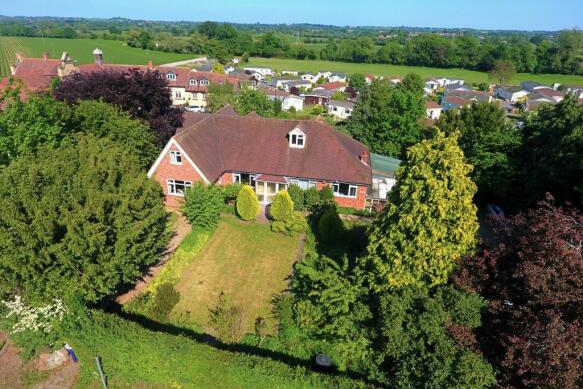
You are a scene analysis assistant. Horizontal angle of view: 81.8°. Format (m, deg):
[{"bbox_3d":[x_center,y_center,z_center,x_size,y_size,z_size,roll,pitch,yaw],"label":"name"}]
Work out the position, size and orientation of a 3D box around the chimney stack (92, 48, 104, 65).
[{"bbox_3d":[-40.378,-28.898,70.463,1.800,3.400,1.800,6,27,8],"label":"chimney stack"}]

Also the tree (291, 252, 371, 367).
[{"bbox_3d":[1.964,5.352,17.015,4.000,4.800,3.900,1,27,0],"label":"tree"}]

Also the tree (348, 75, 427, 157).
[{"bbox_3d":[13.056,-11.131,45.804,9.700,9.800,9.200,1,27,0],"label":"tree"}]

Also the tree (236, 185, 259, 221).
[{"bbox_3d":[-3.784,0.604,29.298,1.800,3.200,1.800,1,27,0],"label":"tree"}]

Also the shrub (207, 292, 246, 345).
[{"bbox_3d":[-3.360,6.243,17.701,1.950,2.350,1.700,1,27,0],"label":"shrub"}]

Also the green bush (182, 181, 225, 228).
[{"bbox_3d":[-7.130,0.680,27.400,3.300,3.350,3.200,1,27,0],"label":"green bush"}]

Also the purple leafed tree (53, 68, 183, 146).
[{"bbox_3d":[-19.635,-8.667,38.448,12.800,10.800,11.800,1,27,0],"label":"purple leafed tree"}]

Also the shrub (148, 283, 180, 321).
[{"bbox_3d":[-6.852,5.882,18.404,1.500,2.200,1.500,1,27,0],"label":"shrub"}]

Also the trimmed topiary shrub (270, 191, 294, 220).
[{"bbox_3d":[-0.744,0.946,27.932,1.900,2.700,1.900,1,27,0],"label":"trimmed topiary shrub"}]

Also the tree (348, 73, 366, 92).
[{"bbox_3d":[16.883,-28.778,86.153,4.700,4.800,4.500,1,27,0],"label":"tree"}]

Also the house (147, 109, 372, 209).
[{"bbox_3d":[-2.000,-4.547,35.858,20.700,6.500,14.400,6,27,8],"label":"house"}]

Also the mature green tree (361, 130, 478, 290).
[{"bbox_3d":[7.973,1.153,20.196,6.700,9.700,6.600,1,27,0],"label":"mature green tree"}]

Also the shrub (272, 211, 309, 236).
[{"bbox_3d":[-0.082,2.039,27.243,2.900,1.400,2.500,1,27,0],"label":"shrub"}]

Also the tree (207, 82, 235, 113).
[{"bbox_3d":[-11.232,-14.588,53.834,4.700,6.600,4.600,1,27,0],"label":"tree"}]

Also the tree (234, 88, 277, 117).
[{"bbox_3d":[-5.743,-13.613,53.728,5.700,6.300,5.400,1,27,0],"label":"tree"}]

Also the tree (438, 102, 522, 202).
[{"bbox_3d":[20.334,-5.581,36.429,8.000,8.700,7.600,1,27,0],"label":"tree"}]

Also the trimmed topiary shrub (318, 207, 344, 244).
[{"bbox_3d":[3.043,2.283,25.310,1.850,2.850,1.850,1,27,0],"label":"trimmed topiary shrub"}]

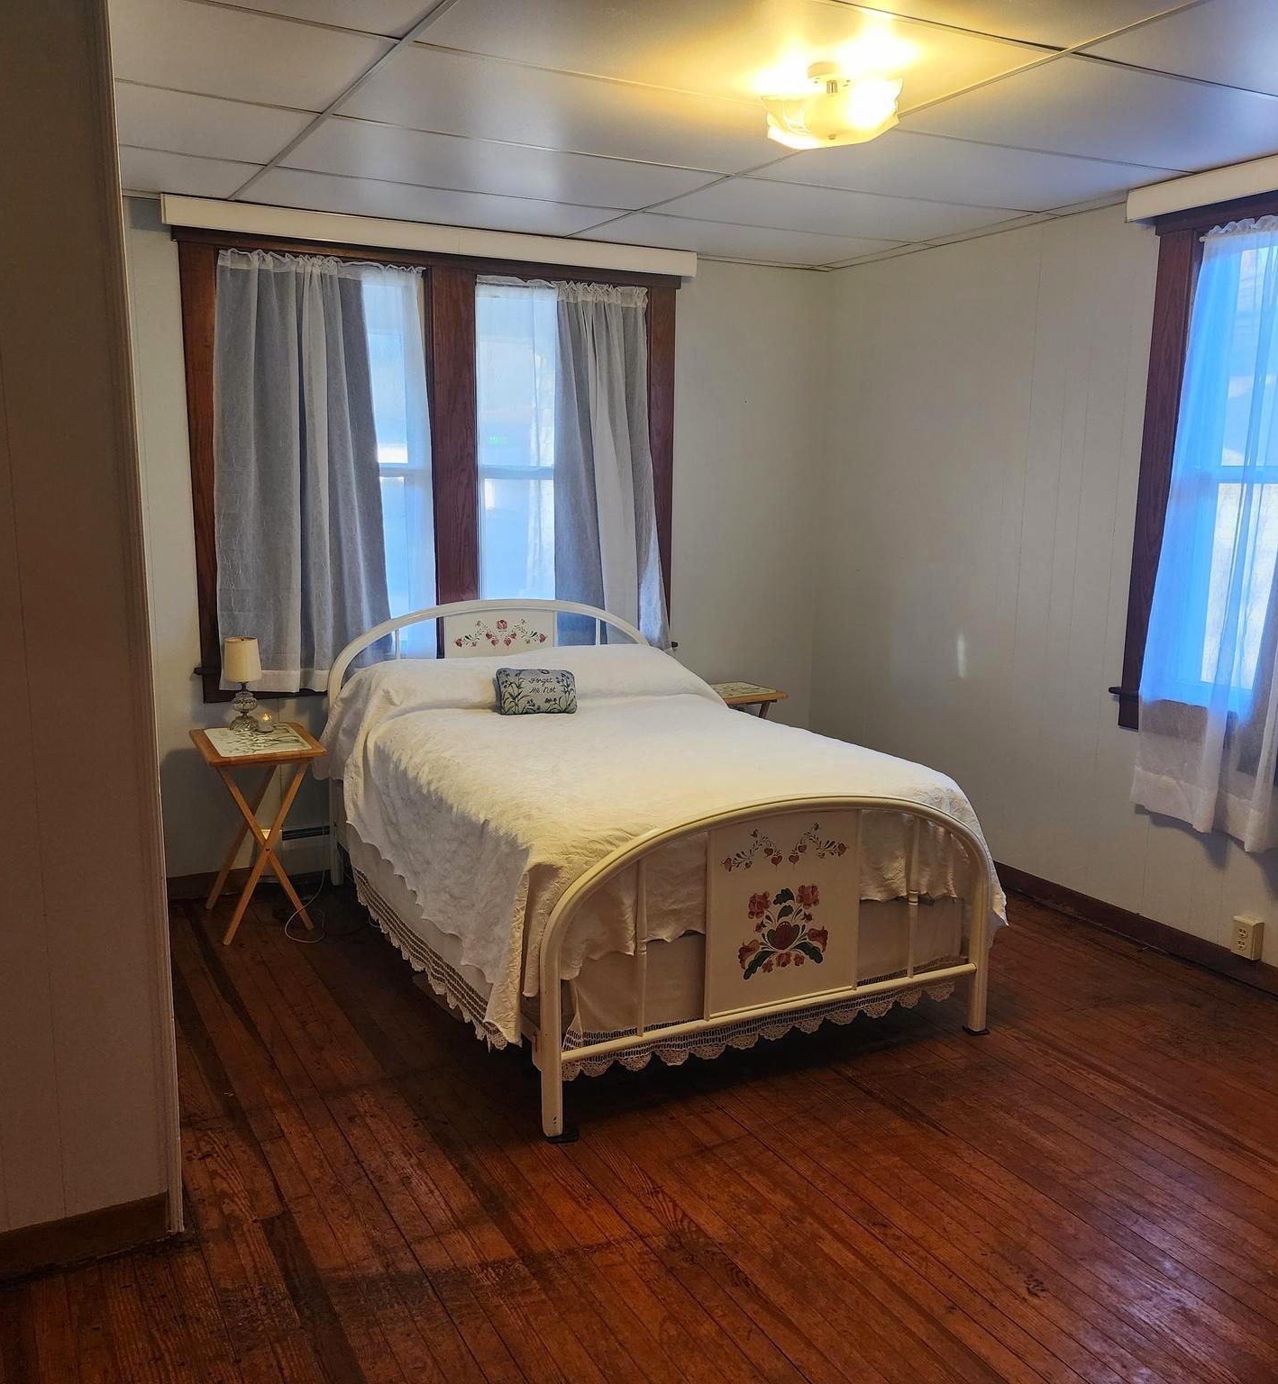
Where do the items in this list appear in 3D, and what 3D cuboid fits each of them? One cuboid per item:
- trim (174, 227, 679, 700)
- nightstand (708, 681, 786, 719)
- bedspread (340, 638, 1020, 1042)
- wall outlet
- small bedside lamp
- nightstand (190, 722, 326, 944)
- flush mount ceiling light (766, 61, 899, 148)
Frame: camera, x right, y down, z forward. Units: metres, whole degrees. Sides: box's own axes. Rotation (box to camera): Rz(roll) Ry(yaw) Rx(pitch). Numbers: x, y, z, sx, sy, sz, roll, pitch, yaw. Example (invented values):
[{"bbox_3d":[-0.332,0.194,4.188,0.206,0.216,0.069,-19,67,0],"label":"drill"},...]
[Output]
[{"bbox_3d":[-0.694,-0.837,4.682,1.970,1.610,0.065,-5,12,-28],"label":"trim"},{"bbox_3d":[0.320,0.316,5.245,0.500,0.650,0.380,-5,12,-28],"label":"nightstand"},{"bbox_3d":[-0.062,0.312,3.951,1.460,0.660,1.920,-5,11,-27],"label":"bedspread"},{"bbox_3d":[1.880,0.764,3.813,0.038,0.117,0.073,-5,12,-28],"label":"wall outlet"},{"bbox_3d":[-1.378,-0.027,4.291,0.135,0.340,0.135,-5,12,-28],"label":"small bedside lamp"},{"bbox_3d":[-1.320,0.484,4.231,0.375,0.655,0.495,-5,12,-28],"label":"nightstand"},{"bbox_3d":[0.421,-1.282,2.684,0.300,0.150,0.300,-5,12,-28],"label":"flush mount ceiling light"}]

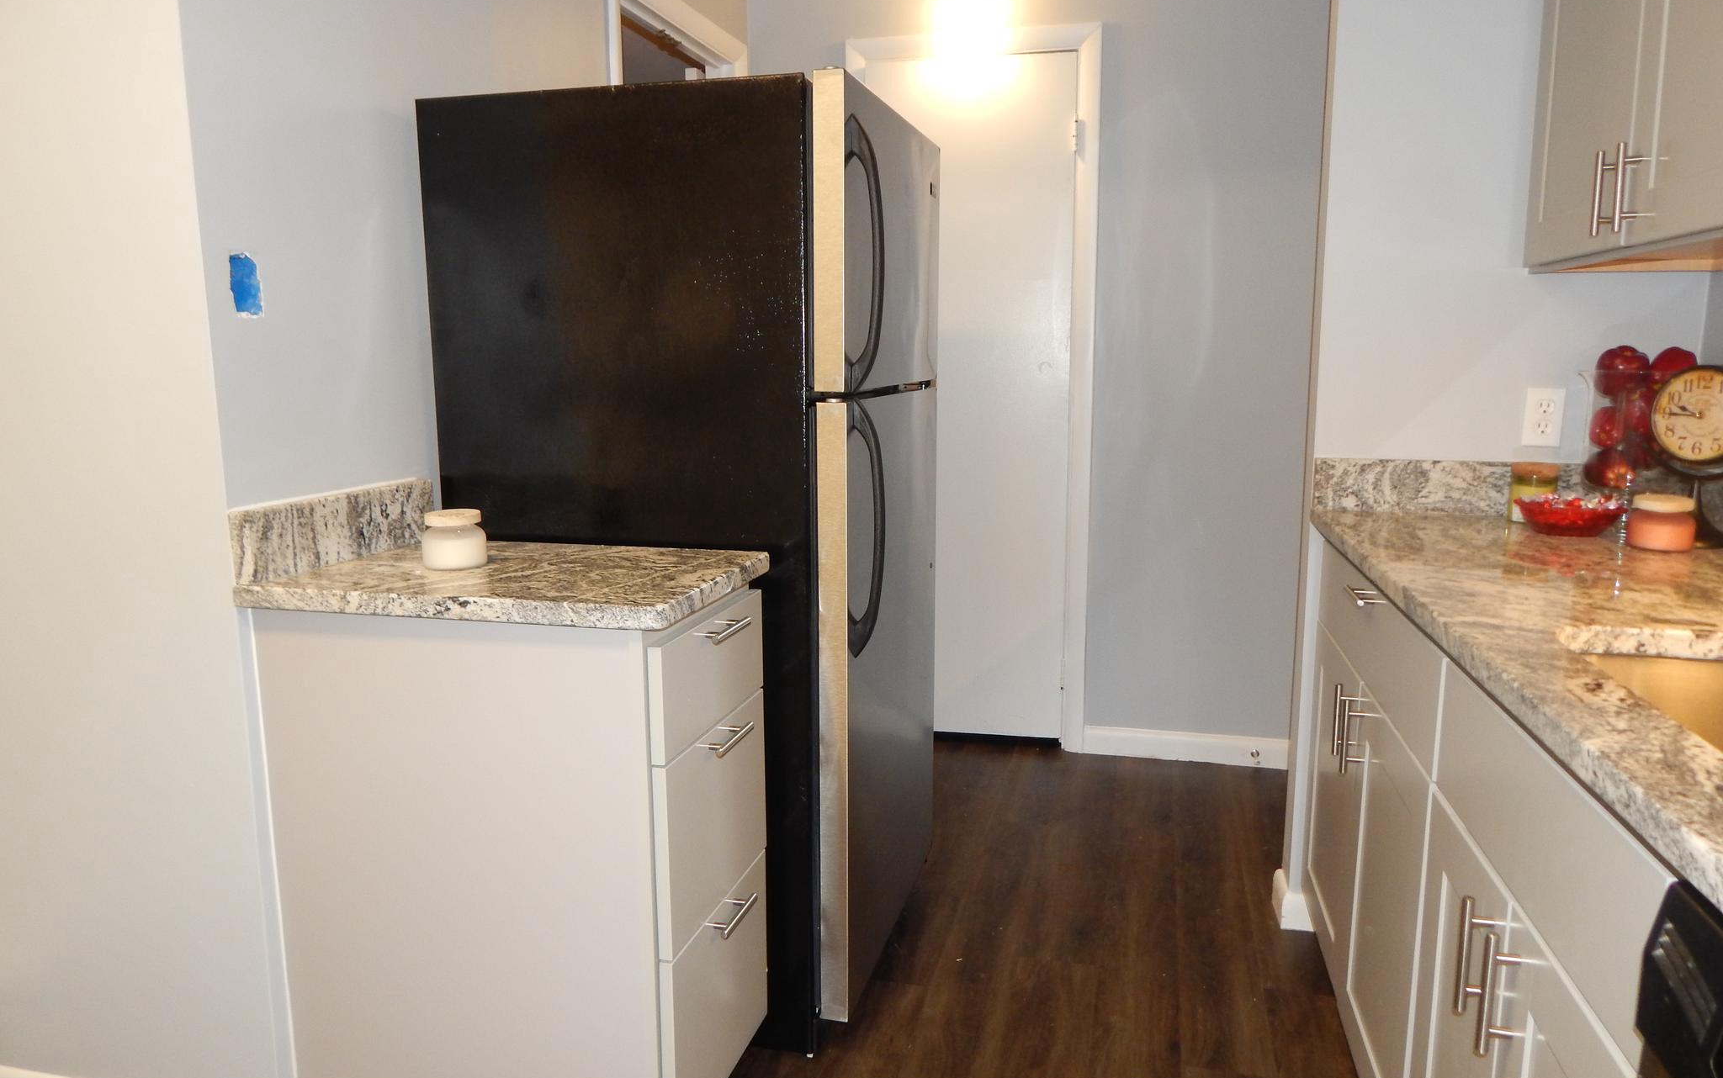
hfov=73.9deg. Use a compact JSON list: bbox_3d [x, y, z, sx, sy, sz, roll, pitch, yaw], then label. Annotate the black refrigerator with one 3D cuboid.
[{"bbox_3d":[-0.277,0.031,2.303,0.785,1.645,0.730,2,9,14],"label":"black refrigerator"}]

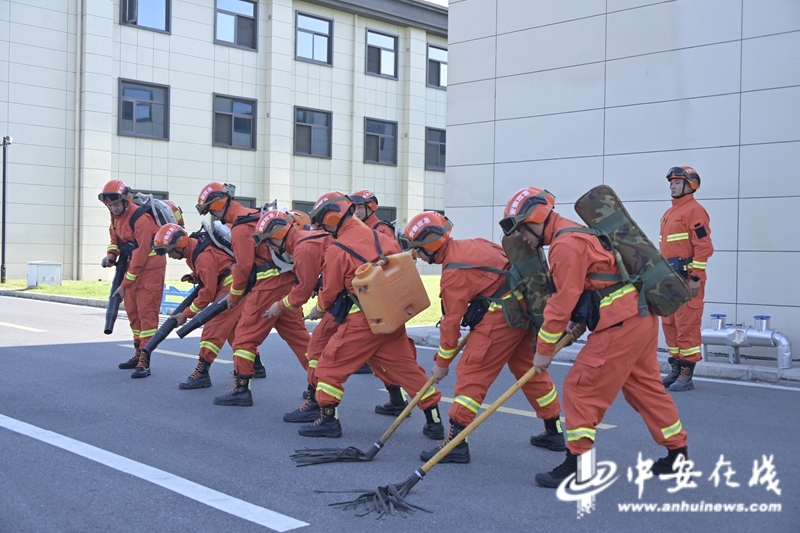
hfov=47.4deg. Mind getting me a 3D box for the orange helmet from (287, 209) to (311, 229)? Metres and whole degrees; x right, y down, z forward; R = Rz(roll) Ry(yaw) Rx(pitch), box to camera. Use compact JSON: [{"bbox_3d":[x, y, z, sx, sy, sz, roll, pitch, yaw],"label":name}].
[{"bbox_3d":[-0.708,-0.295,6.350,0.270,0.210,0.230,1,1,12],"label":"orange helmet"}]

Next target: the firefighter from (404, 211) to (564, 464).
[{"bbox_3d":[0.465,0.349,4.860,0.850,1.300,0.580,1,1,12],"label":"firefighter"}]

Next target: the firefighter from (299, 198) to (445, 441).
[{"bbox_3d":[-0.165,0.267,5.350,0.780,1.430,0.600,1,1,22],"label":"firefighter"}]

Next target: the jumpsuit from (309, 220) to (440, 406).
[{"bbox_3d":[-0.130,0.260,5.350,0.670,1.105,0.560,1,1,22],"label":"jumpsuit"}]

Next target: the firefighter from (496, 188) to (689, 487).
[{"bbox_3d":[0.940,0.318,4.370,0.890,1.390,0.580,1,1,8],"label":"firefighter"}]

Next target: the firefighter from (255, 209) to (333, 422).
[{"bbox_3d":[-0.440,0.301,5.860,0.930,1.340,0.600,1,1,12],"label":"firefighter"}]

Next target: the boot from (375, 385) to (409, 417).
[{"bbox_3d":[-0.053,0.868,6.020,0.280,0.215,0.110,1,1,26],"label":"boot"}]

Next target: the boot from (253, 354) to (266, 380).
[{"bbox_3d":[-1.253,0.818,7.680,0.290,0.235,0.110,1,1,15],"label":"boot"}]

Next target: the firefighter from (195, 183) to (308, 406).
[{"bbox_3d":[-0.960,0.185,6.430,0.930,1.540,0.600,1,1,12],"label":"firefighter"}]

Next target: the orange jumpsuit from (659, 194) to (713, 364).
[{"bbox_3d":[2.353,0.093,7.520,0.290,1.370,0.500,0,1,-40],"label":"orange jumpsuit"}]

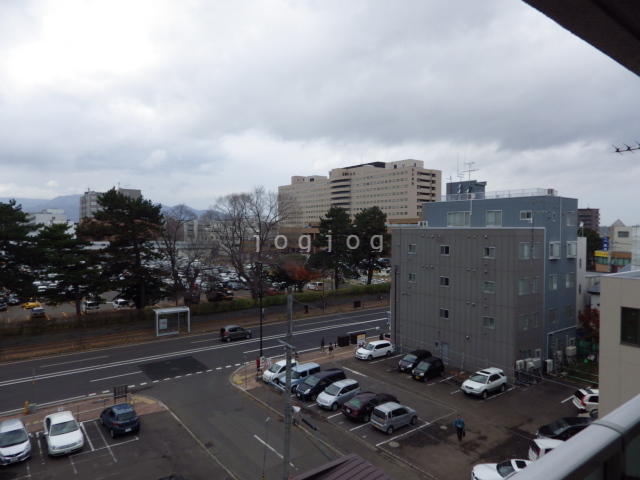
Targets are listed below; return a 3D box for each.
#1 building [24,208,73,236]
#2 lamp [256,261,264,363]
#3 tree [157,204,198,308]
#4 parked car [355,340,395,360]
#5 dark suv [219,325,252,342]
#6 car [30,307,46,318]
[{"bbox_3d":[-161.440,-5.002,243.383,16.000,24.000,35.000,-1,2,-39],"label":"building"},{"bbox_3d":[-5.982,7.366,40.893,0.350,10.300,1.000,-1,2,-39],"label":"lamp"},{"bbox_3d":[-24.615,2.829,70.500,6.600,17.800,6.600,-1,2,-39],"label":"tree"},{"bbox_3d":[6.097,11.743,44.475,4.400,1.500,1.700,-1,2,-36],"label":"parked car"},{"bbox_3d":[-10.513,11.620,50.896,3.800,1.600,1.670,0,1,-36],"label":"dark suv"},{"bbox_3d":[-43.052,11.083,62.200,1.700,1.500,4.100,-1,2,-39],"label":"car"}]

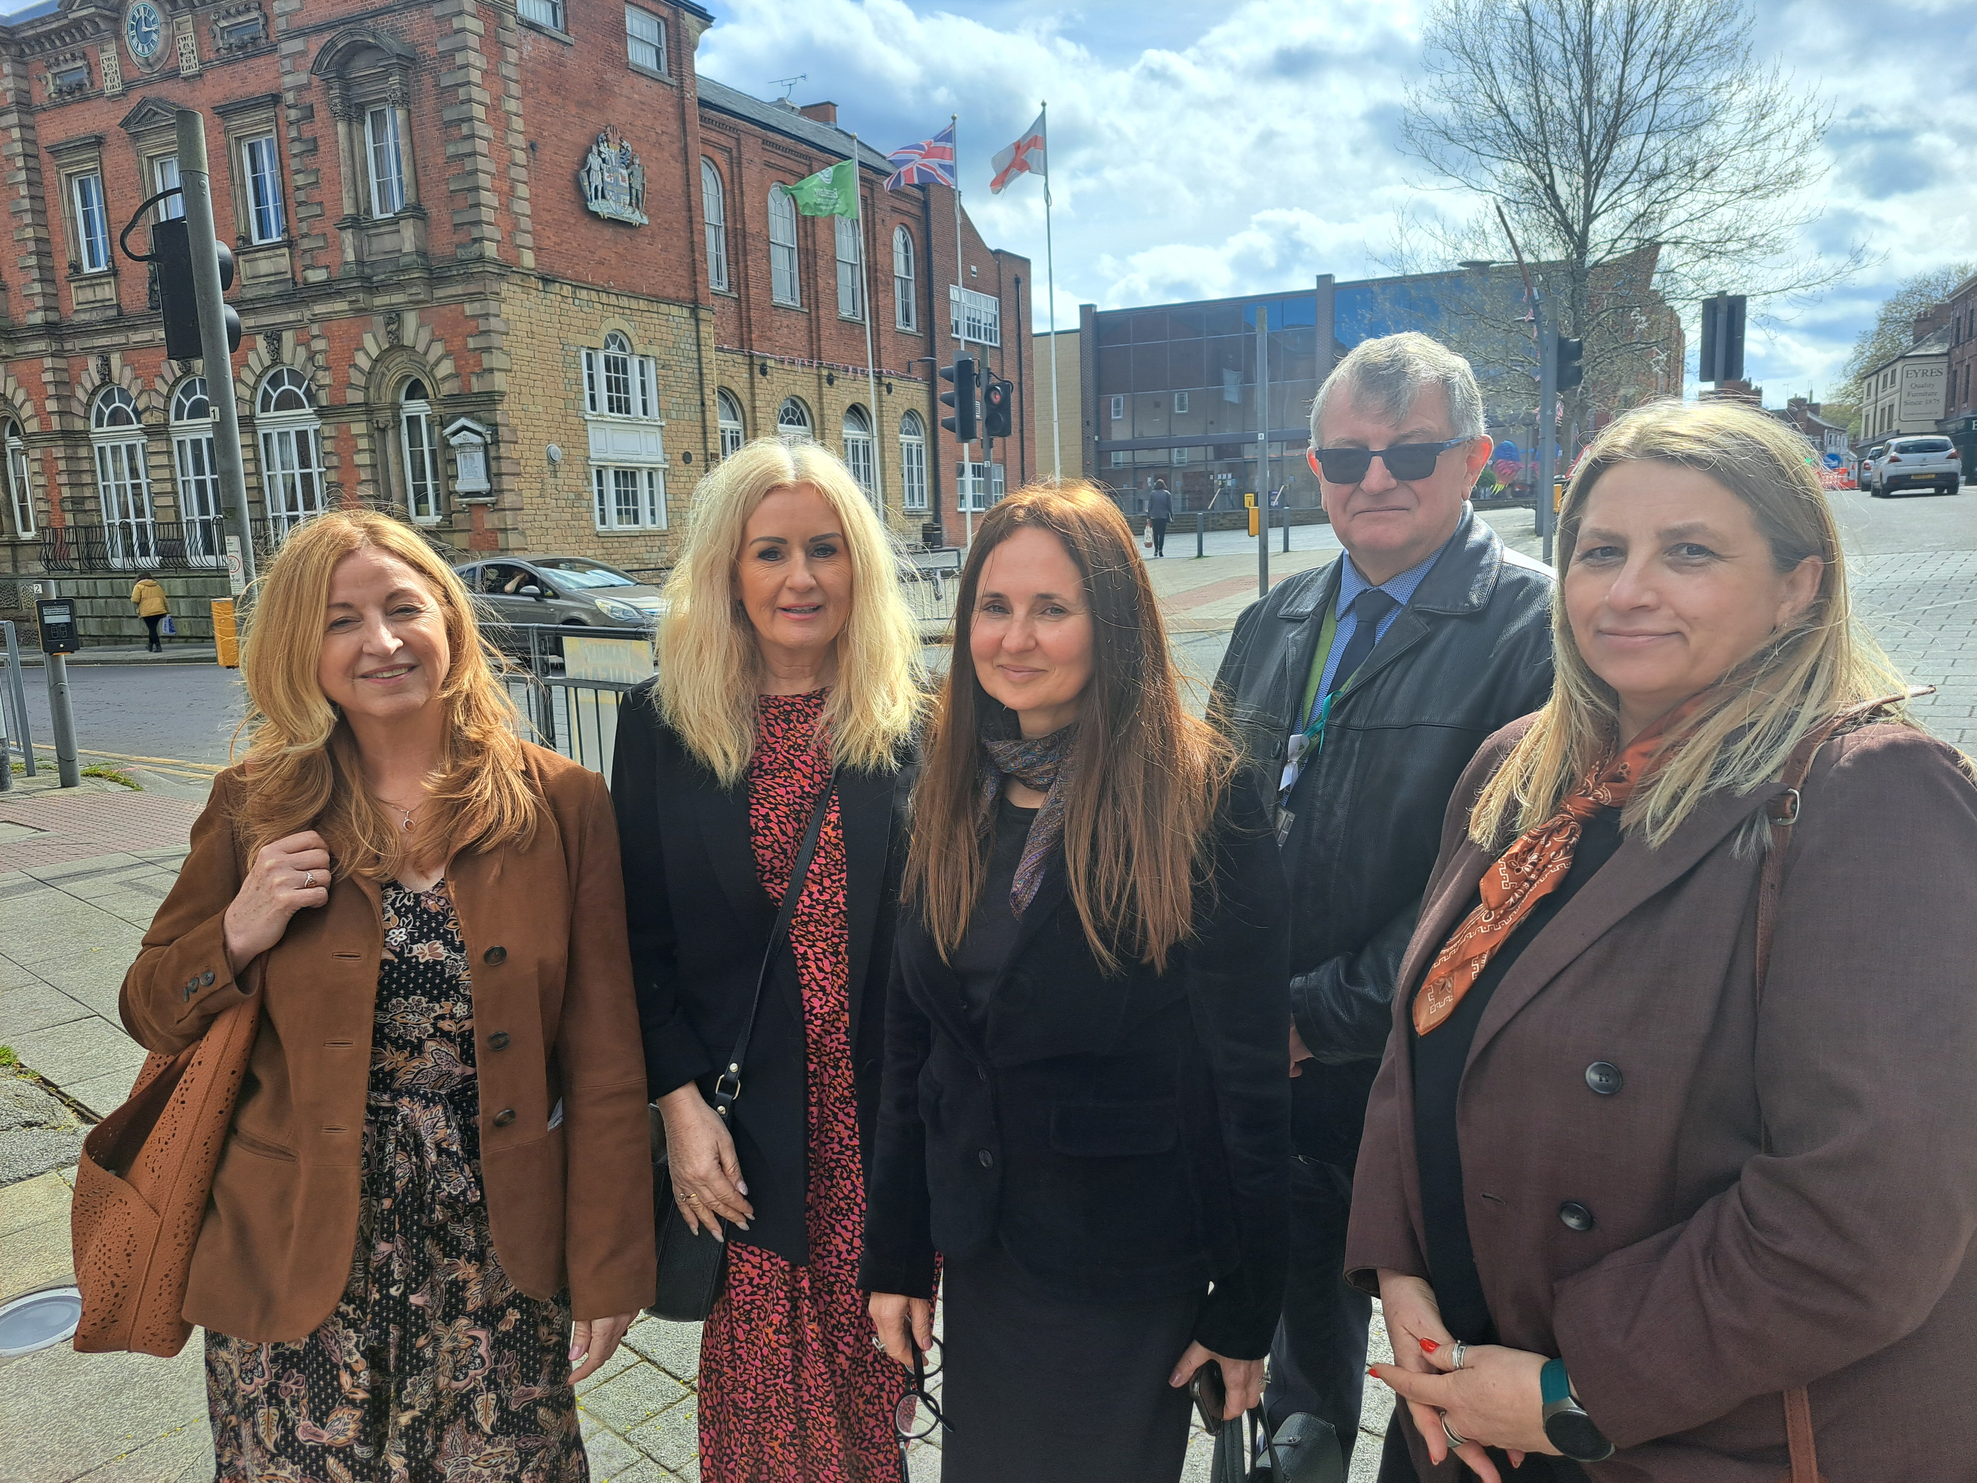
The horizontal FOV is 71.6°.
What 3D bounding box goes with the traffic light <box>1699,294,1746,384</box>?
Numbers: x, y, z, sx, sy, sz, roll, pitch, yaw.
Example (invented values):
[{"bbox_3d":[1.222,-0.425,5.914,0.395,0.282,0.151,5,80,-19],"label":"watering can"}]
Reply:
[{"bbox_3d":[9.864,-5.390,18.400,0.510,1.090,0.400,3,10,30],"label":"traffic light"}]

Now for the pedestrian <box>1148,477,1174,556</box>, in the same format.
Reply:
[{"bbox_3d":[3.681,-4.820,29.300,0.560,1.700,0.400,-1,9,5],"label":"pedestrian"}]

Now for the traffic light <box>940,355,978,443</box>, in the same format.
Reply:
[{"bbox_3d":[-0.327,-4.156,16.600,0.400,1.110,0.500,2,10,26],"label":"traffic light"}]

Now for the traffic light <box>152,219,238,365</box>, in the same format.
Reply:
[{"bbox_3d":[-3.923,-2.237,6.800,0.280,0.660,0.300,3,10,28],"label":"traffic light"}]

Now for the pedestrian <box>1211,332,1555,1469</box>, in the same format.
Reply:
[{"bbox_3d":[0.515,0.392,1.750,0.540,1.780,0.360,3,10,29],"label":"pedestrian"}]

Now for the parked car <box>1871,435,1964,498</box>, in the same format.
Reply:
[{"bbox_3d":[27.038,-7.933,39.969,1.840,1.640,4.360,3,10,29],"label":"parked car"}]

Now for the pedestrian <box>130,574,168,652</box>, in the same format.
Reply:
[{"bbox_3d":[-17.315,-2.663,28.300,0.560,1.630,0.420,-10,12,-41],"label":"pedestrian"}]

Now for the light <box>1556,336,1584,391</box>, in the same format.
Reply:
[{"bbox_3d":[7.218,-4.683,17.000,0.310,0.670,0.280,1,9,18],"label":"light"}]

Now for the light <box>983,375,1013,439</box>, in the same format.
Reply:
[{"bbox_3d":[0.130,-3.988,16.500,0.280,0.670,0.280,7,12,44],"label":"light"}]

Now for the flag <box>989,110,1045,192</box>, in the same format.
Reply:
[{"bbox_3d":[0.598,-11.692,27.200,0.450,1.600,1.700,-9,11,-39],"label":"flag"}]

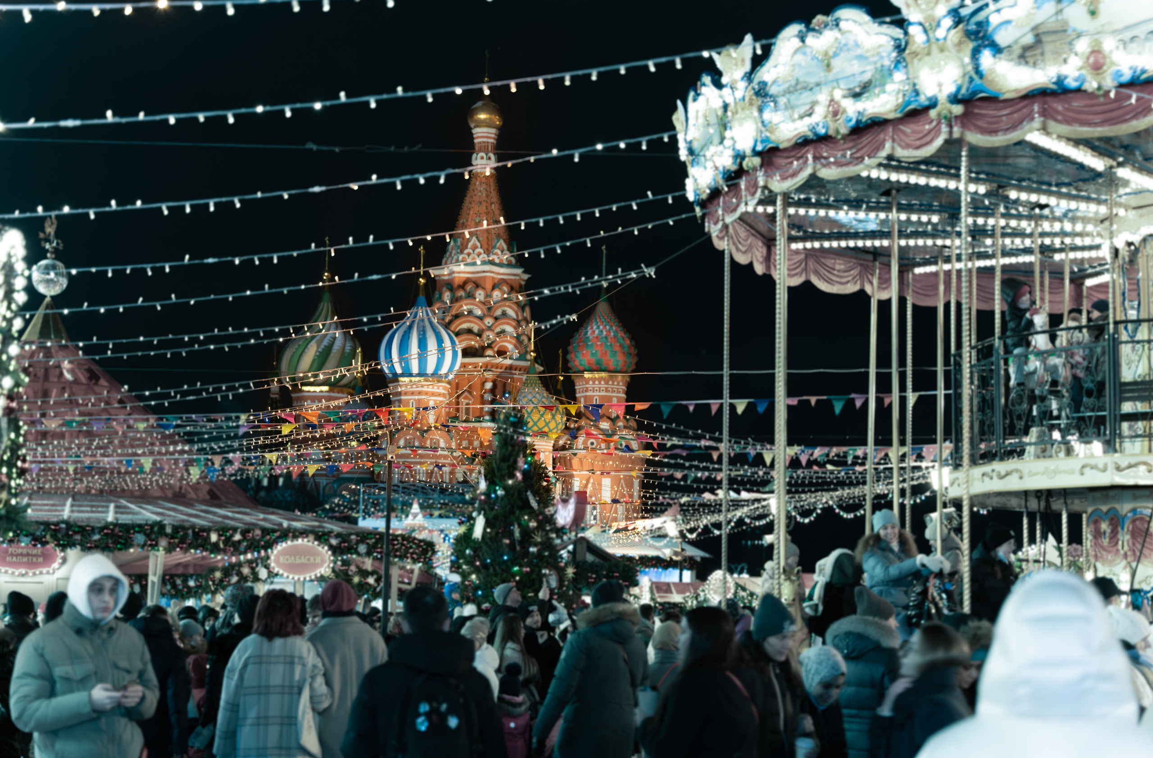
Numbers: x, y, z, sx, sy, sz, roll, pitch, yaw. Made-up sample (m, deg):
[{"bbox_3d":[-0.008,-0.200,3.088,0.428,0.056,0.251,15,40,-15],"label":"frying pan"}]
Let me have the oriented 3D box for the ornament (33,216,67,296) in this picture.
[{"bbox_3d":[-11.740,-2.752,50.000,0.760,1.780,0.760,2,-6,-13],"label":"ornament"}]

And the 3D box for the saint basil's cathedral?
[{"bbox_3d":[-11.380,-3.396,241.442,45.000,61.000,45.000,-1,-6,12],"label":"saint basil's cathedral"}]

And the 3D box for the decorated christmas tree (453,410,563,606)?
[{"bbox_3d":[-1.179,3.068,37.914,1.950,5.130,1.950,1,-6,-2],"label":"decorated christmas tree"}]

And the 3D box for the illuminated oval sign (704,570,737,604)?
[{"bbox_3d":[2.865,4.150,44.723,0.652,0.662,0.120,2,-6,-9],"label":"illuminated oval sign"}]

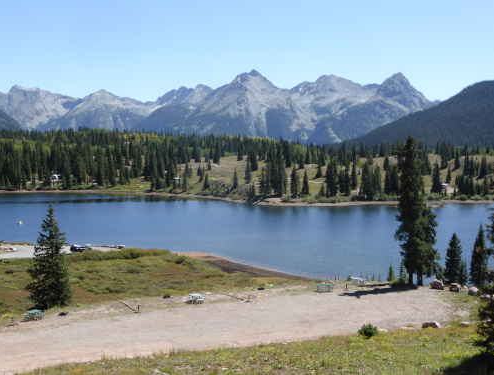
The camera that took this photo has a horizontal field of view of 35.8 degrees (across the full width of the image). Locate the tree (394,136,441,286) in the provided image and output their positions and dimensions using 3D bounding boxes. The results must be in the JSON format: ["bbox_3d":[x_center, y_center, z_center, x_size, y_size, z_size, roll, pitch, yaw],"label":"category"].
[{"bbox_3d":[22.142,3.135,100.000,6.100,19.400,5.600,0,2,0],"label":"tree"}]

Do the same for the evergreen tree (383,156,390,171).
[{"bbox_3d":[82.005,-14.108,450.000,3.400,8.300,3.400,0,2,0],"label":"evergreen tree"}]

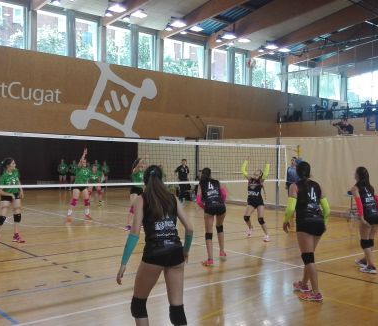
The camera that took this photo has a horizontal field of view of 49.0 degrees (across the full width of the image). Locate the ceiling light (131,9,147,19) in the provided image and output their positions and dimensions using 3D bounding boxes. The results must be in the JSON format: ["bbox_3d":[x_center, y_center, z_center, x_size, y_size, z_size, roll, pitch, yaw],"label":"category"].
[{"bbox_3d":[-2.701,-8.141,22.656,0.650,0.380,0.650,1,0,-37],"label":"ceiling light"}]

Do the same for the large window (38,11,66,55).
[{"bbox_3d":[-7.256,-6.875,22.081,1.560,2.130,0.150,1,0,-37],"label":"large window"}]

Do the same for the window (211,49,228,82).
[{"bbox_3d":[2.233,-7.032,30.030,1.571,2.273,0.150,0,0,-37],"label":"window"}]

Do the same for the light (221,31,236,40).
[{"bbox_3d":[2.617,-8.383,27.300,0.700,0.350,0.700,0,0,-37],"label":"light"}]

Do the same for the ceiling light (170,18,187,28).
[{"bbox_3d":[-0.607,-8.467,25.200,0.750,0.350,0.750,0,0,-37],"label":"ceiling light"}]

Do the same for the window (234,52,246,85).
[{"bbox_3d":[3.840,-7.048,31.219,1.234,2.288,0.150,0,0,-37],"label":"window"}]

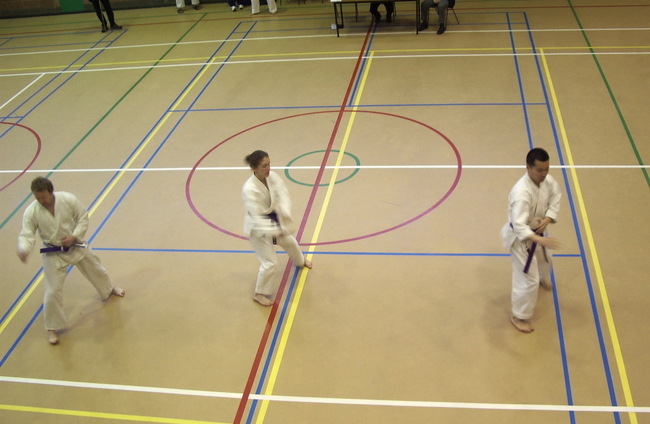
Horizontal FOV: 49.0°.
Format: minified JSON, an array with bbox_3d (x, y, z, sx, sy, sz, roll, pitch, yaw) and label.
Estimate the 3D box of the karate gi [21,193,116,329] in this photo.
[{"bbox_3d":[-2.631,0.465,7.113,0.820,1.420,0.520,-18,34,-17],"label":"karate gi"}]

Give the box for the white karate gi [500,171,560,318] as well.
[{"bbox_3d":[1.930,0.283,6.582,0.620,1.410,0.520,-22,35,-23],"label":"white karate gi"}]

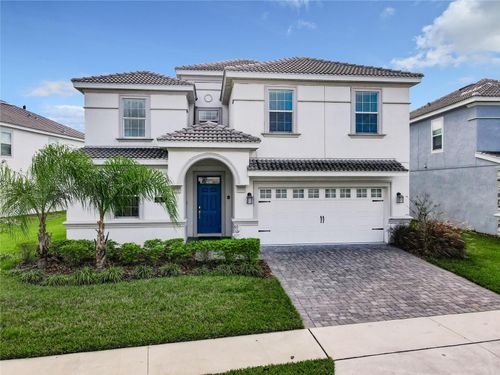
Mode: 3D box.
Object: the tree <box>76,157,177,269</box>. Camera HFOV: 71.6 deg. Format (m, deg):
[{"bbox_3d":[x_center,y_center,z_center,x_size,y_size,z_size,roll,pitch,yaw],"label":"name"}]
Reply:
[{"bbox_3d":[-3.420,0.710,9.600,2.700,3.100,2.400,0,0,-5],"label":"tree"}]

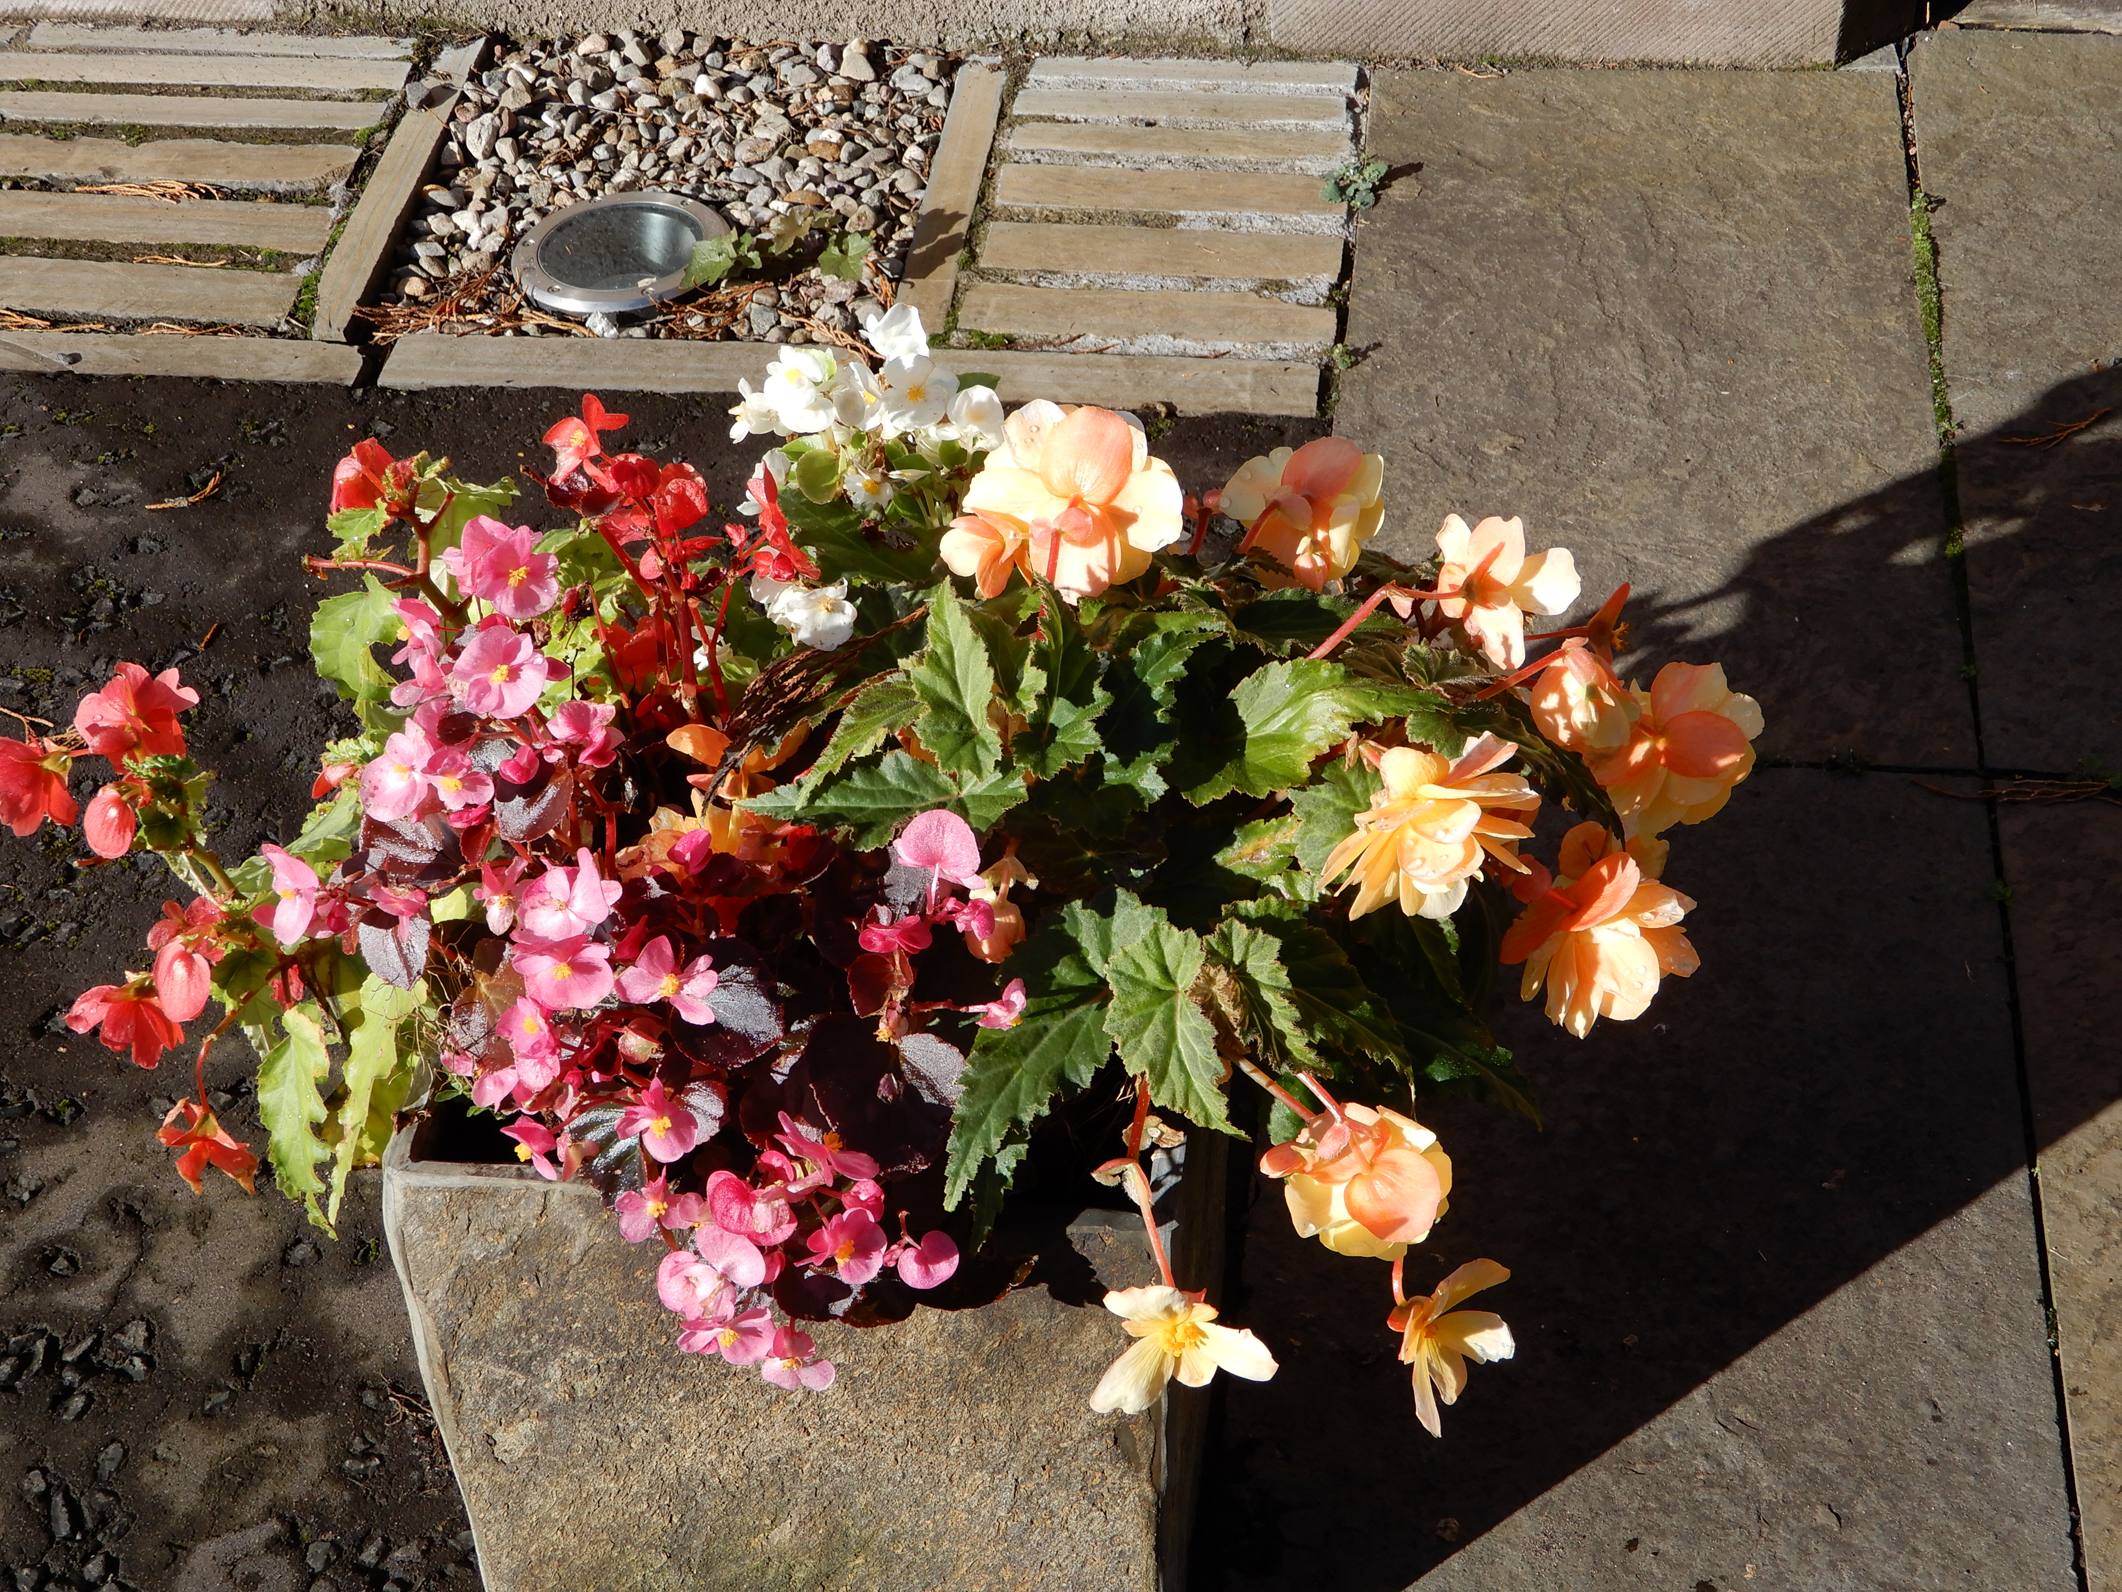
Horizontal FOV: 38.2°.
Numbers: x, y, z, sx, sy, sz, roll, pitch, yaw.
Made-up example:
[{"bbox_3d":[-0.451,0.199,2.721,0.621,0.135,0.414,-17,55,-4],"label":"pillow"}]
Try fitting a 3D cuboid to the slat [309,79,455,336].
[{"bbox_3d":[-0.576,-0.497,2.644,0.044,0.040,0.392,2,45,6],"label":"slat"}]

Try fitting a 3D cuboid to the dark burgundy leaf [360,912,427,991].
[{"bbox_3d":[-0.264,0.060,1.212,0.028,0.010,0.034,-6,86,11],"label":"dark burgundy leaf"}]

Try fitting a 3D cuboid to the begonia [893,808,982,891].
[{"bbox_3d":[-0.047,0.021,1.165,0.034,0.029,0.024,3,30,5],"label":"begonia"}]

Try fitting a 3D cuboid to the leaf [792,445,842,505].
[{"bbox_3d":[-0.108,-0.141,1.349,0.020,0.025,0.009,3,10,7],"label":"leaf"}]

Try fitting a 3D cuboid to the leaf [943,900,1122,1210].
[{"bbox_3d":[-0.012,0.103,1.212,0.070,0.038,0.125,18,68,18],"label":"leaf"}]

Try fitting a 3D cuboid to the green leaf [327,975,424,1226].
[{"bbox_3d":[-0.293,0.130,1.310,0.038,0.118,0.025,21,17,-10],"label":"green leaf"}]

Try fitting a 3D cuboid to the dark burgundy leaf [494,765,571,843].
[{"bbox_3d":[-0.217,0.004,1.261,0.032,0.013,0.034,13,63,17],"label":"dark burgundy leaf"}]

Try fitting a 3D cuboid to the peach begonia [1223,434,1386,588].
[{"bbox_3d":[0.102,-0.118,1.288,0.071,0.067,0.048,0,21,9],"label":"peach begonia"}]

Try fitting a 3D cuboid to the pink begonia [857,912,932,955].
[{"bbox_3d":[-0.064,0.053,1.185,0.028,0.022,0.024,0,34,0],"label":"pink begonia"}]

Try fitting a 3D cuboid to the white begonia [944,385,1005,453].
[{"bbox_3d":[-0.038,-0.168,1.369,0.028,0.030,0.021,3,31,7],"label":"white begonia"}]

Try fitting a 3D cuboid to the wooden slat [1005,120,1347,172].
[{"bbox_3d":[0.102,-0.543,2.612,0.285,0.035,0.041,4,46,6],"label":"wooden slat"}]

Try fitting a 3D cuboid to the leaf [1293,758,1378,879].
[{"bbox_3d":[0.111,0.009,1.212,0.043,0.016,0.050,0,81,9],"label":"leaf"}]

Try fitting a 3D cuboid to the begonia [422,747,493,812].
[{"bbox_3d":[-0.262,-0.007,1.330,0.032,0.030,0.017,-17,12,-11],"label":"begonia"}]

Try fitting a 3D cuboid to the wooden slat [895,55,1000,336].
[{"bbox_3d":[-0.091,-0.487,2.567,0.045,0.035,0.388,4,46,6],"label":"wooden slat"}]

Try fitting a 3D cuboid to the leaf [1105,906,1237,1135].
[{"bbox_3d":[0.045,0.090,1.207,0.054,0.025,0.094,-21,90,8],"label":"leaf"}]

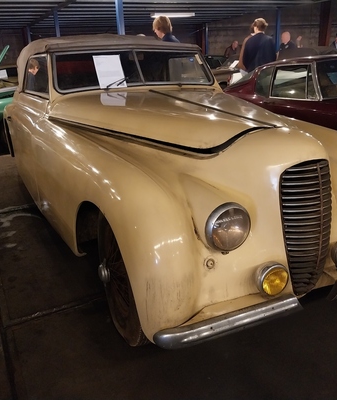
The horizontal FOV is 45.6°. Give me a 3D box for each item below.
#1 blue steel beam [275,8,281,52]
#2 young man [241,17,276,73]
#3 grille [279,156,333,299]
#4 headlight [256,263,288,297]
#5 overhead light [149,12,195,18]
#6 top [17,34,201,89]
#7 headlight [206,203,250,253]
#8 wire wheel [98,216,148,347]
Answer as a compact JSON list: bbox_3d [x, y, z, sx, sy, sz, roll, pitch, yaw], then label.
[{"bbox_3d":[3.464,-4.841,12.784,0.110,2.500,0.110,-13,22,-24],"label":"blue steel beam"},{"bbox_3d":[1.339,-1.725,6.012,0.520,1.830,0.320,-6,20,-9],"label":"young man"},{"bbox_3d":[0.636,0.163,1.785,0.250,0.660,0.150,-12,22,-21],"label":"grille"},{"bbox_3d":[0.443,0.338,1.700,0.145,0.145,0.105,-11,21,-24],"label":"headlight"},{"bbox_3d":[0.124,-5.708,12.400,1.520,0.100,0.140,-13,22,-24],"label":"overhead light"},{"bbox_3d":[-0.670,-1.361,4.058,1.450,0.550,1.700,-11,21,-24],"label":"top"},{"bbox_3d":[0.249,0.115,1.637,0.205,0.205,0.085,-11,21,-24],"label":"headlight"},{"bbox_3d":[-0.237,0.379,2.017,0.200,0.735,0.735,-11,22,-22],"label":"wire wheel"}]

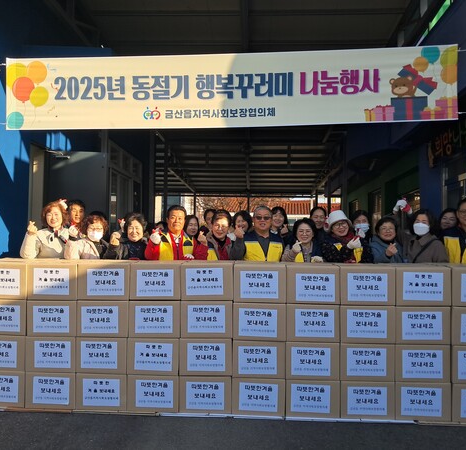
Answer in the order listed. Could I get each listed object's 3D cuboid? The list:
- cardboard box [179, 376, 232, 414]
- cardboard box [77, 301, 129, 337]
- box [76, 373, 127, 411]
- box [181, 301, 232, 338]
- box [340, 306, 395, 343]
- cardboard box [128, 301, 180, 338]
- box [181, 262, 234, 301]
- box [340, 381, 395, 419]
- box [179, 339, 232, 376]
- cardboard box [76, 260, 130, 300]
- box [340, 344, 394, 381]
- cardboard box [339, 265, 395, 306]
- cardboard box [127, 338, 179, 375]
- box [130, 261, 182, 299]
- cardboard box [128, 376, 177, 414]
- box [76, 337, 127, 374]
[{"bbox_3d":[-0.201,1.310,3.768,0.406,0.283,0.325,0,-1,4],"label":"cardboard box"},{"bbox_3d":[-1.018,0.742,3.849,0.411,0.286,0.320,1,-1,4],"label":"cardboard box"},{"bbox_3d":[-1.027,1.316,3.839,0.411,0.286,0.320,1,-1,4],"label":"box"},{"bbox_3d":[-0.198,0.740,3.778,0.406,0.283,0.325,0,-1,4],"label":"box"},{"bbox_3d":[1.033,0.760,3.711,0.411,0.286,0.320,1,-1,4],"label":"box"},{"bbox_3d":[-0.601,0.740,3.821,0.411,0.286,0.320,1,-1,4],"label":"cardboard box"},{"bbox_3d":[-0.190,0.449,3.799,0.411,0.286,0.320,1,-1,4],"label":"box"},{"bbox_3d":[1.025,1.322,3.683,0.406,0.283,0.325,0,-1,4],"label":"box"},{"bbox_3d":[-0.199,1.025,3.773,0.406,0.283,0.325,0,-1,4],"label":"box"},{"bbox_3d":[-1.012,0.454,3.853,0.411,0.286,0.320,1,-1,4],"label":"cardboard box"},{"bbox_3d":[1.026,1.037,3.688,0.406,0.283,0.325,0,-1,4],"label":"box"},{"bbox_3d":[1.029,0.467,3.698,0.406,0.283,0.325,0,-1,4],"label":"cardboard box"},{"bbox_3d":[-0.607,1.023,3.799,0.406,0.283,0.325,0,-1,4],"label":"cardboard box"},{"bbox_3d":[-0.597,0.449,3.826,0.411,0.286,0.320,1,-1,4],"label":"box"},{"bbox_3d":[-0.614,1.319,3.811,0.411,0.286,0.320,1,-1,4],"label":"cardboard box"},{"bbox_3d":[-1.015,1.022,3.826,0.406,0.283,0.325,0,-1,4],"label":"box"}]

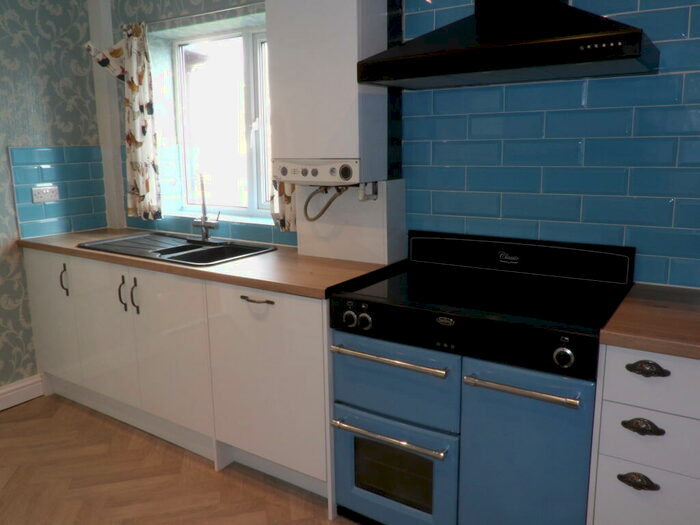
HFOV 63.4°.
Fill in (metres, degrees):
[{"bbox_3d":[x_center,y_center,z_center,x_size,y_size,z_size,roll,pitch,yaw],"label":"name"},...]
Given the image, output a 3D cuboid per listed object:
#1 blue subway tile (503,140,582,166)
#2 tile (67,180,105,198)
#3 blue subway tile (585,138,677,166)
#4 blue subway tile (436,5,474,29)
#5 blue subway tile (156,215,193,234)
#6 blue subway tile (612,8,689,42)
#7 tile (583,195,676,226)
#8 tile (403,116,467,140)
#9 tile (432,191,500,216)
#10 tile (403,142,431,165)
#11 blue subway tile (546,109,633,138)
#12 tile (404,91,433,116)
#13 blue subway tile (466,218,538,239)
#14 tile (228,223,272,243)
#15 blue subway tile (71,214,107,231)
[{"bbox_3d":[0.717,-0.407,2.103,0.300,0.100,0.010,6,13,34],"label":"blue subway tile"},{"bbox_3d":[-1.614,-0.448,3.471,0.010,0.100,0.244,6,13,32],"label":"tile"},{"bbox_3d":[0.962,-0.377,1.940,0.300,0.100,0.010,6,13,34],"label":"blue subway tile"},{"bbox_3d":[0.459,-0.930,2.173,0.300,0.100,0.010,6,13,34],"label":"blue subway tile"},{"bbox_3d":[-1.040,-0.225,3.378,0.305,0.099,0.010,6,13,34],"label":"blue subway tile"},{"bbox_3d":[0.951,-0.770,1.867,0.300,0.100,0.010,6,13,34],"label":"blue subway tile"},{"bbox_3d":[0.997,-0.187,2.052,0.300,0.100,0.010,6,13,32],"label":"tile"},{"bbox_3d":[0.358,-0.561,2.383,0.292,0.100,0.010,6,13,32],"label":"tile"},{"bbox_3d":[0.476,-0.239,2.328,0.296,0.099,0.010,7,14,32],"label":"tile"},{"bbox_3d":[0.294,-0.466,2.445,0.135,0.100,0.010,6,13,32],"label":"tile"},{"bbox_3d":[0.851,-0.495,2.025,0.296,0.099,0.010,7,14,32],"label":"blue subway tile"},{"bbox_3d":[0.287,-0.656,2.349,0.129,0.100,0.010,6,13,34],"label":"tile"},{"bbox_3d":[0.607,-0.125,2.265,0.296,0.099,0.010,7,14,32],"label":"blue subway tile"},{"bbox_3d":[-0.524,-0.160,3.008,0.296,0.096,0.010,7,14,32],"label":"tile"},{"bbox_3d":[-1.611,-0.244,3.511,0.010,0.100,0.244,6,13,32],"label":"blue subway tile"}]

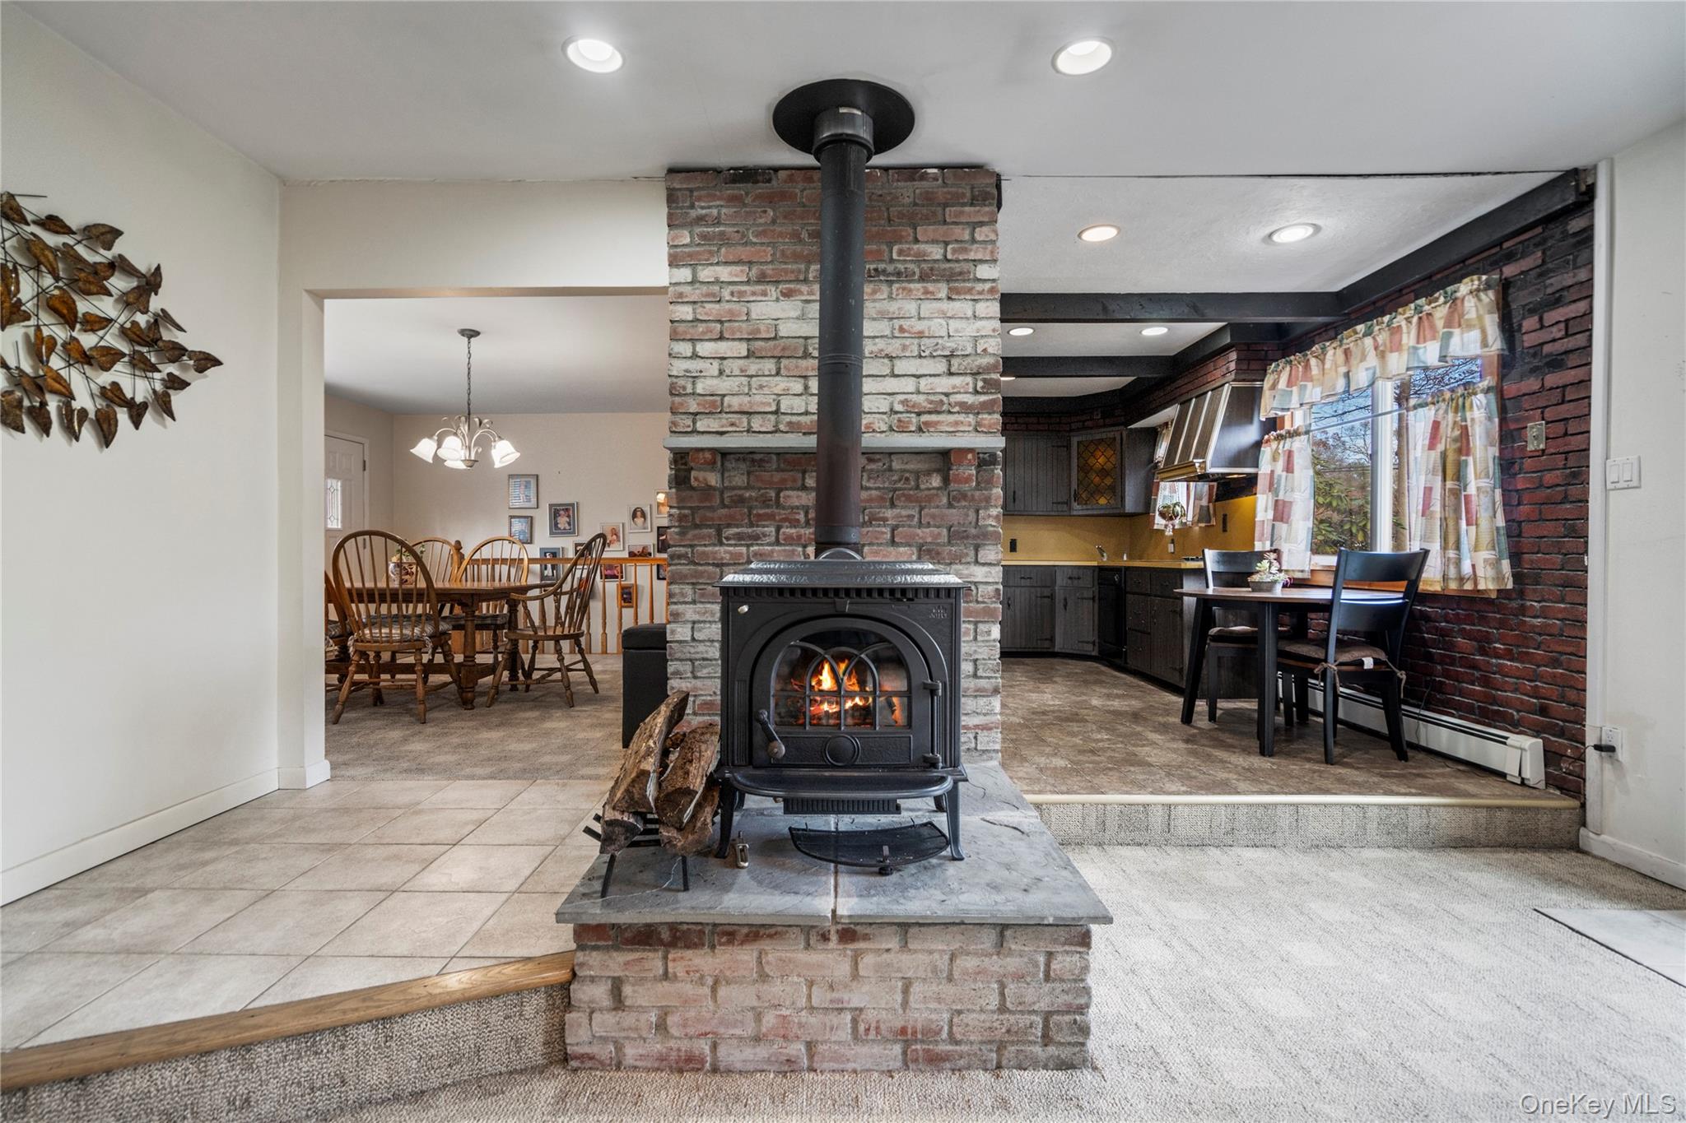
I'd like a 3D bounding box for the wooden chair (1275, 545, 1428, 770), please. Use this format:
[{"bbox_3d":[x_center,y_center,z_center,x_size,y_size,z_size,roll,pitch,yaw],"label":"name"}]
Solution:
[{"bbox_3d":[2.377,0.430,3.583,0.450,0.965,0.530,0,1,-11],"label":"wooden chair"}]

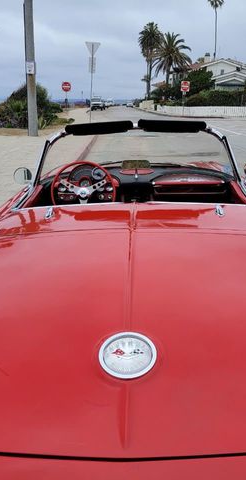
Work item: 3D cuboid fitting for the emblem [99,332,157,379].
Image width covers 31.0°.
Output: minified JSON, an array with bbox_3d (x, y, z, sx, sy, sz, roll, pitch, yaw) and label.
[{"bbox_3d":[0.011,0.242,0.930,0.121,0.022,0.121,2,40,0],"label":"emblem"}]

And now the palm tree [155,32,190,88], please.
[{"bbox_3d":[7.484,-27.041,68.620,5.800,9.230,5.800,0,17,0],"label":"palm tree"}]

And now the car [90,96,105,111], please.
[{"bbox_3d":[-3.706,-19.879,65.000,1.900,1.880,4.800,1,17,4],"label":"car"}]

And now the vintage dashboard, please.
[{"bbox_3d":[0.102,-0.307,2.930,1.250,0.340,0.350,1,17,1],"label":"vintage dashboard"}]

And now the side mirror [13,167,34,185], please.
[{"bbox_3d":[-0.597,-0.387,2.660,0.110,0.115,0.075,-1,17,-8],"label":"side mirror"}]

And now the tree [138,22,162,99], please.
[{"bbox_3d":[4.246,-29.392,73.233,4.300,11.820,4.300,0,17,0],"label":"tree"}]

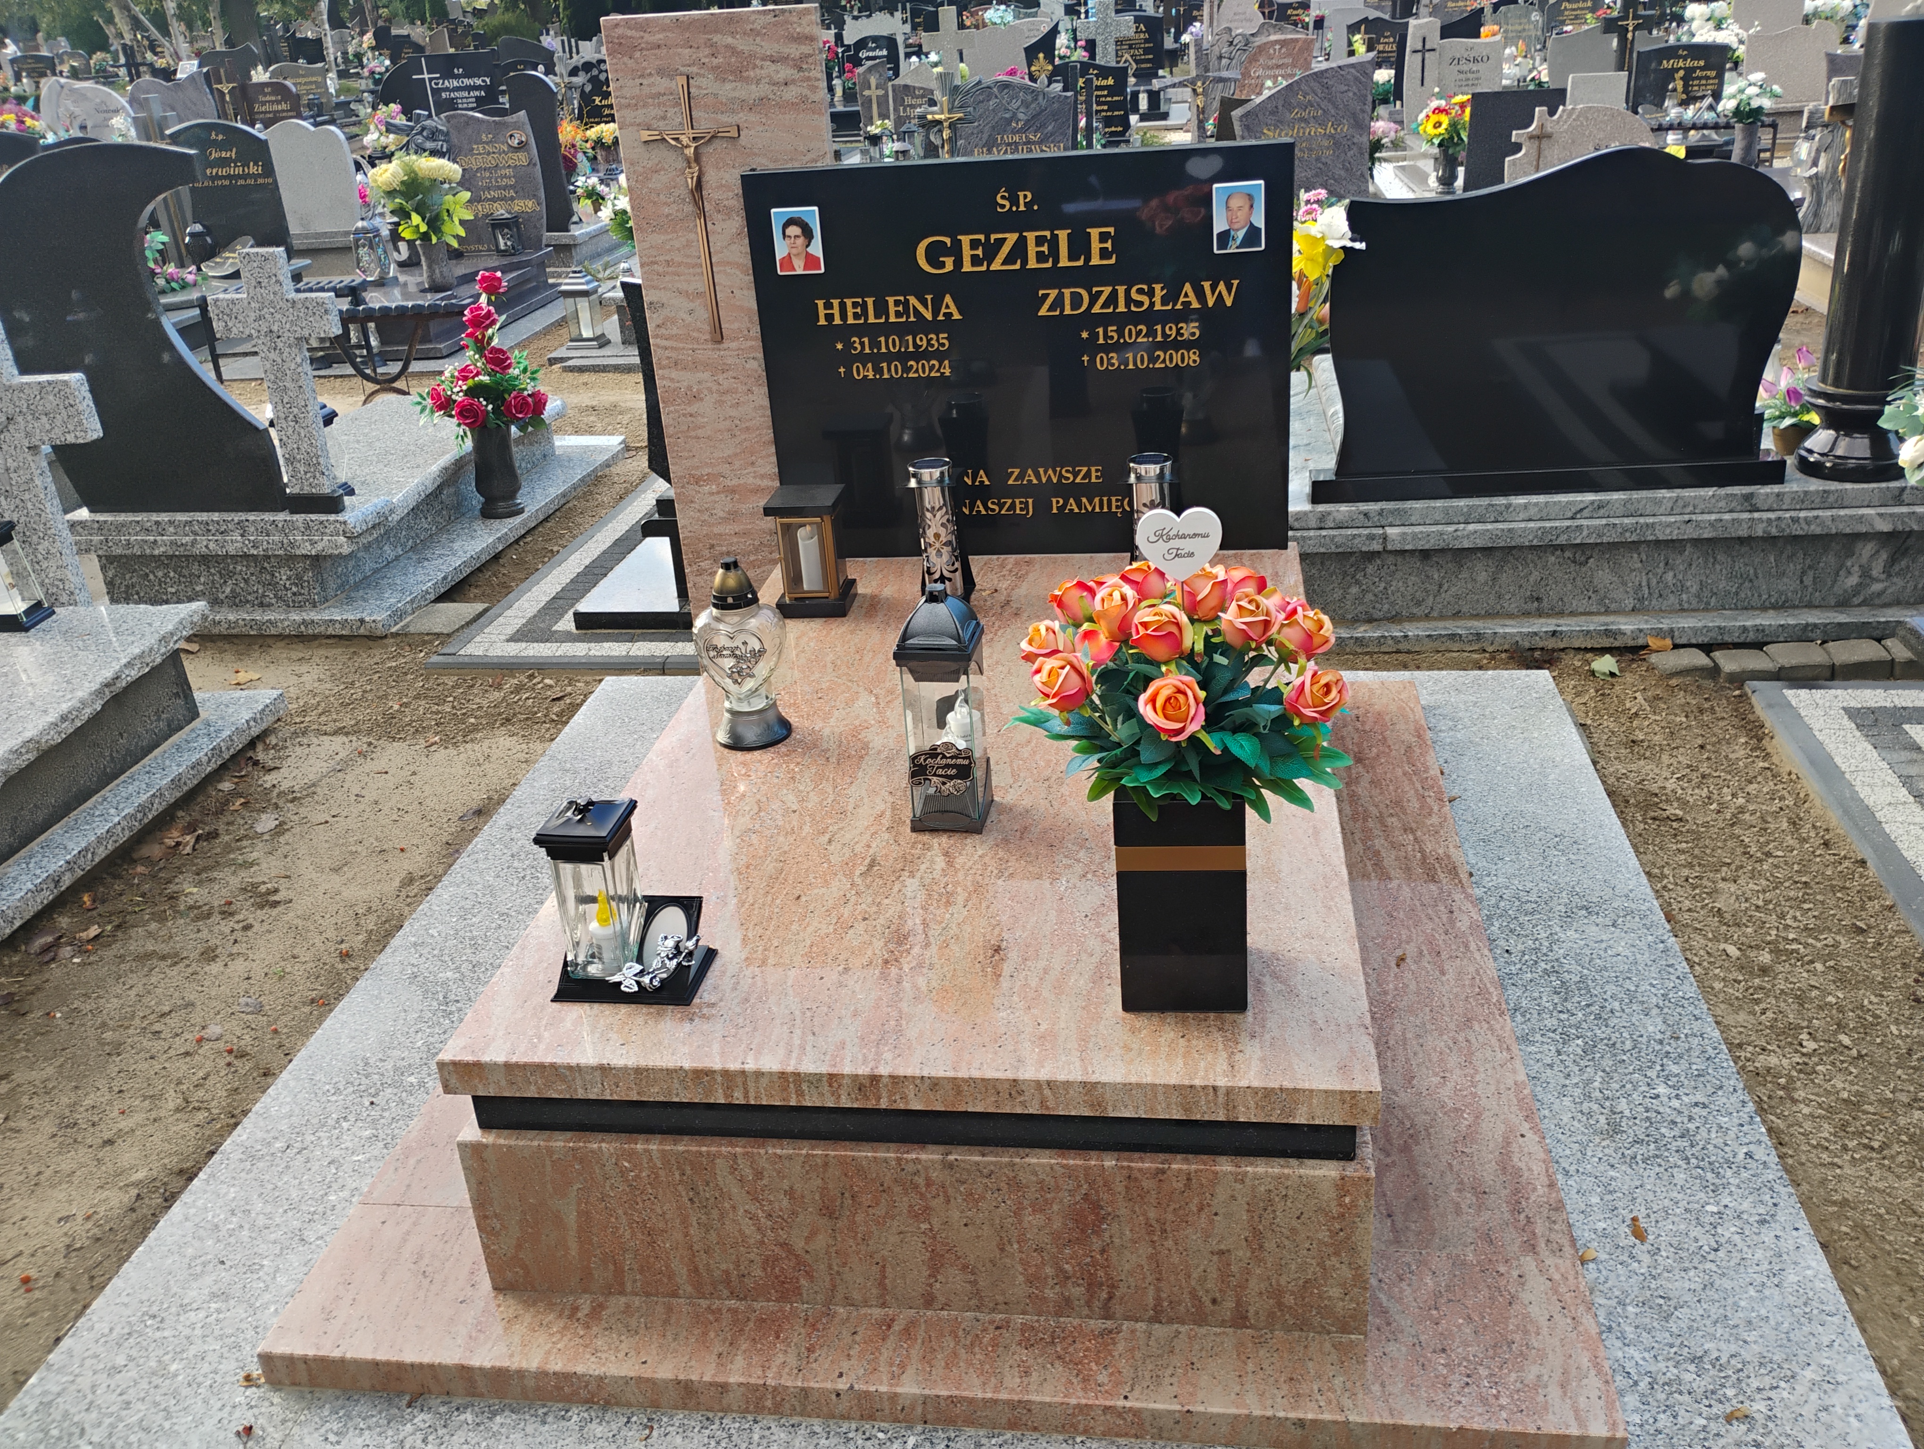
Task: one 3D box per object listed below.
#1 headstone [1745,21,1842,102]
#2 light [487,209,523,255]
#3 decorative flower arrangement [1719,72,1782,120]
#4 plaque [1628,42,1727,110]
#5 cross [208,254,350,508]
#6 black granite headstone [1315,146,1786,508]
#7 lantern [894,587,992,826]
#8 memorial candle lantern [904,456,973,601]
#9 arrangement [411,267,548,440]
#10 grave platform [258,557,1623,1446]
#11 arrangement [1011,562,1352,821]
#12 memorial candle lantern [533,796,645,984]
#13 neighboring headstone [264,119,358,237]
[{"bbox_3d":[5.614,-4.466,10.500,0.560,0.510,0.080,0,26,9],"label":"headstone"},{"bbox_3d":[-2.288,-2.462,7.796,0.128,0.207,0.128,0,26,9],"label":"light"},{"bbox_3d":[4.122,-3.286,8.150,0.310,0.250,0.290,0,26,9],"label":"decorative flower arrangement"},{"bbox_3d":[4.390,-3.969,9.581,0.561,0.411,0.112,-1,26,7],"label":"plaque"},{"bbox_3d":[-1.738,-0.888,4.061,0.352,0.673,0.092,3,27,7],"label":"cross"},{"bbox_3d":[1.322,-0.886,3.479,1.050,0.745,0.095,-2,26,6],"label":"black granite headstone"},{"bbox_3d":[-0.026,-0.027,2.081,0.109,0.338,0.107,0,26,9],"label":"lantern"},{"bbox_3d":[-0.044,-0.358,2.869,0.107,0.255,0.107,0,26,9],"label":"memorial candle lantern"},{"bbox_3d":[-1.450,-1.125,4.749,0.387,0.479,0.347,0,26,9],"label":"arrangement"},{"bbox_3d":[0.058,0.357,2.609,1.569,0.051,1.895,0,26,9],"label":"grave platform"},{"bbox_3d":[0.233,-0.042,1.611,0.342,0.250,0.306,0,26,9],"label":"arrangement"},{"bbox_3d":[-0.429,0.186,1.826,0.092,0.229,0.094,0,26,9],"label":"memorial candle lantern"},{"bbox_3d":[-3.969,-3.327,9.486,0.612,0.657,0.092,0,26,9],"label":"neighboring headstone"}]

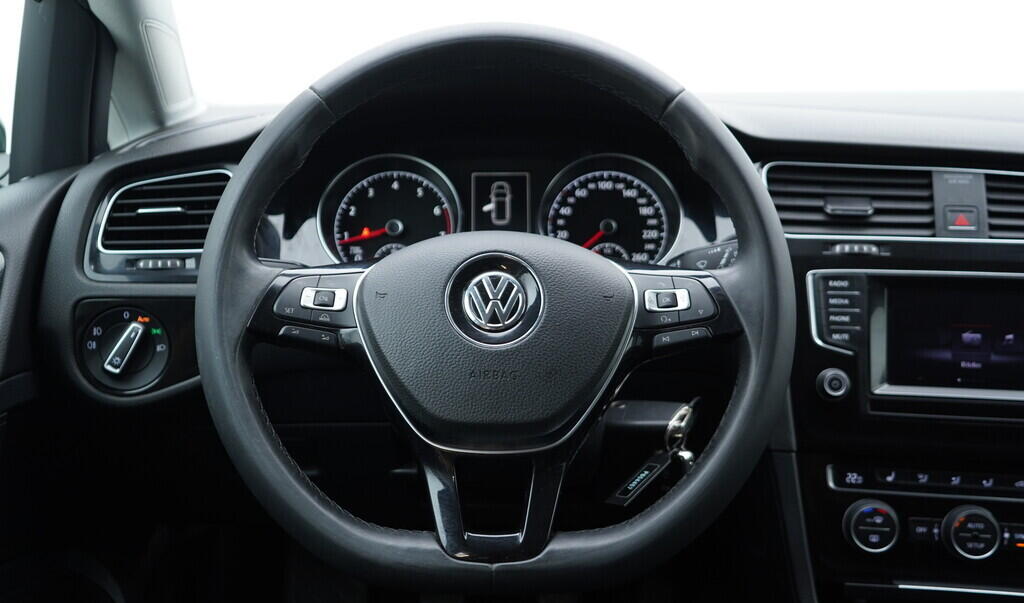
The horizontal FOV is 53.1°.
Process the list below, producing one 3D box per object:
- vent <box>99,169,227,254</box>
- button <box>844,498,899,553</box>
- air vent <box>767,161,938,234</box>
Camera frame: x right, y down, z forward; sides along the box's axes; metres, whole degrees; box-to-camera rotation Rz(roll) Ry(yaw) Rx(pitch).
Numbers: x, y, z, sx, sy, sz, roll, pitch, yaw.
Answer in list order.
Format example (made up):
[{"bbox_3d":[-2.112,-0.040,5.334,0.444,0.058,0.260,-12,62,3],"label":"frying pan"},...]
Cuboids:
[{"bbox_3d":[-0.274,-0.072,0.815,0.107,0.064,0.030,-1,-4,-6],"label":"vent"},{"bbox_3d":[0.276,0.173,0.785,0.041,0.041,0.018,2,0,7],"label":"button"},{"bbox_3d":[0.270,-0.081,0.820,0.135,0.056,0.030,2,-5,7],"label":"air vent"}]

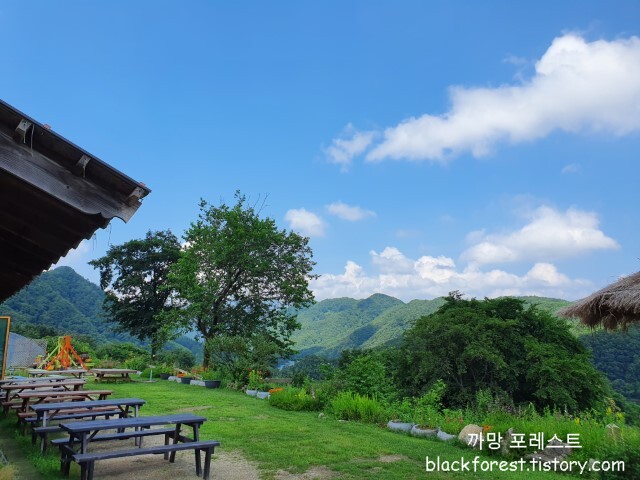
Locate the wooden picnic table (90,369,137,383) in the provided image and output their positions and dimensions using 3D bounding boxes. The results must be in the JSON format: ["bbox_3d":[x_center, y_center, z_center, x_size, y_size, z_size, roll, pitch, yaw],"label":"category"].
[{"bbox_3d":[-9.094,6.007,21.170,1.950,0.680,1.400,5,-13,-20],"label":"wooden picnic table"}]

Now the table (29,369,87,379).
[{"bbox_3d":[-10.277,5.504,18.819,1.850,0.720,1.450,9,-15,-33],"label":"table"}]

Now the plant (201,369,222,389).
[{"bbox_3d":[-4.514,5.803,20.001,0.850,0.820,0.800,1,-13,0],"label":"plant"}]

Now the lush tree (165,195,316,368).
[{"bbox_3d":[-4.274,2.091,26.172,8.029,9.684,7.628,2,-13,-9],"label":"lush tree"}]

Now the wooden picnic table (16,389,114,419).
[{"bbox_3d":[-5.531,3.705,10.385,1.794,0.694,1.545,10,-16,-36],"label":"wooden picnic table"}]

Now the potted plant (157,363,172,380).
[{"bbox_3d":[-7.986,6.789,24.687,0.800,0.860,0.800,1,-13,0],"label":"potted plant"}]

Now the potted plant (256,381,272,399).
[{"bbox_3d":[-1.913,5.156,16.568,0.550,0.640,0.550,1,-13,0],"label":"potted plant"}]

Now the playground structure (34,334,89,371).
[{"bbox_3d":[-16.648,7.279,31.140,3.200,2.187,3.000,7,-14,-27],"label":"playground structure"}]

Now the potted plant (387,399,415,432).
[{"bbox_3d":[1.740,3.754,10.466,0.570,0.720,0.570,0,-13,0],"label":"potted plant"}]

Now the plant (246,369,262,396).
[{"bbox_3d":[-2.451,5.204,17.724,0.520,1.020,0.520,0,-13,0],"label":"plant"}]

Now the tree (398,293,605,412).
[{"bbox_3d":[6.446,3.939,17.073,7.200,4.200,6.300,-4,-13,20],"label":"tree"}]

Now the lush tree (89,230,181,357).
[{"bbox_3d":[-12.889,3.921,33.948,6.902,9.299,6.557,5,-13,-19],"label":"lush tree"}]

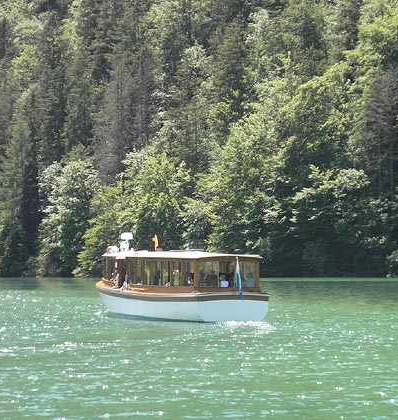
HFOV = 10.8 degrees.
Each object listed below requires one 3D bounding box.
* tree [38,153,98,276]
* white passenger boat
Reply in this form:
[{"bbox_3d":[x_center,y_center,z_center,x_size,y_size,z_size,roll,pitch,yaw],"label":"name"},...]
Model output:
[{"bbox_3d":[-14.091,0.429,225.000,6.500,13.200,6.500,0,-1,0],"label":"tree"},{"bbox_3d":[-1.970,3.000,96.300,3.500,3.750,18.000,0,-1,-22],"label":"white passenger boat"}]

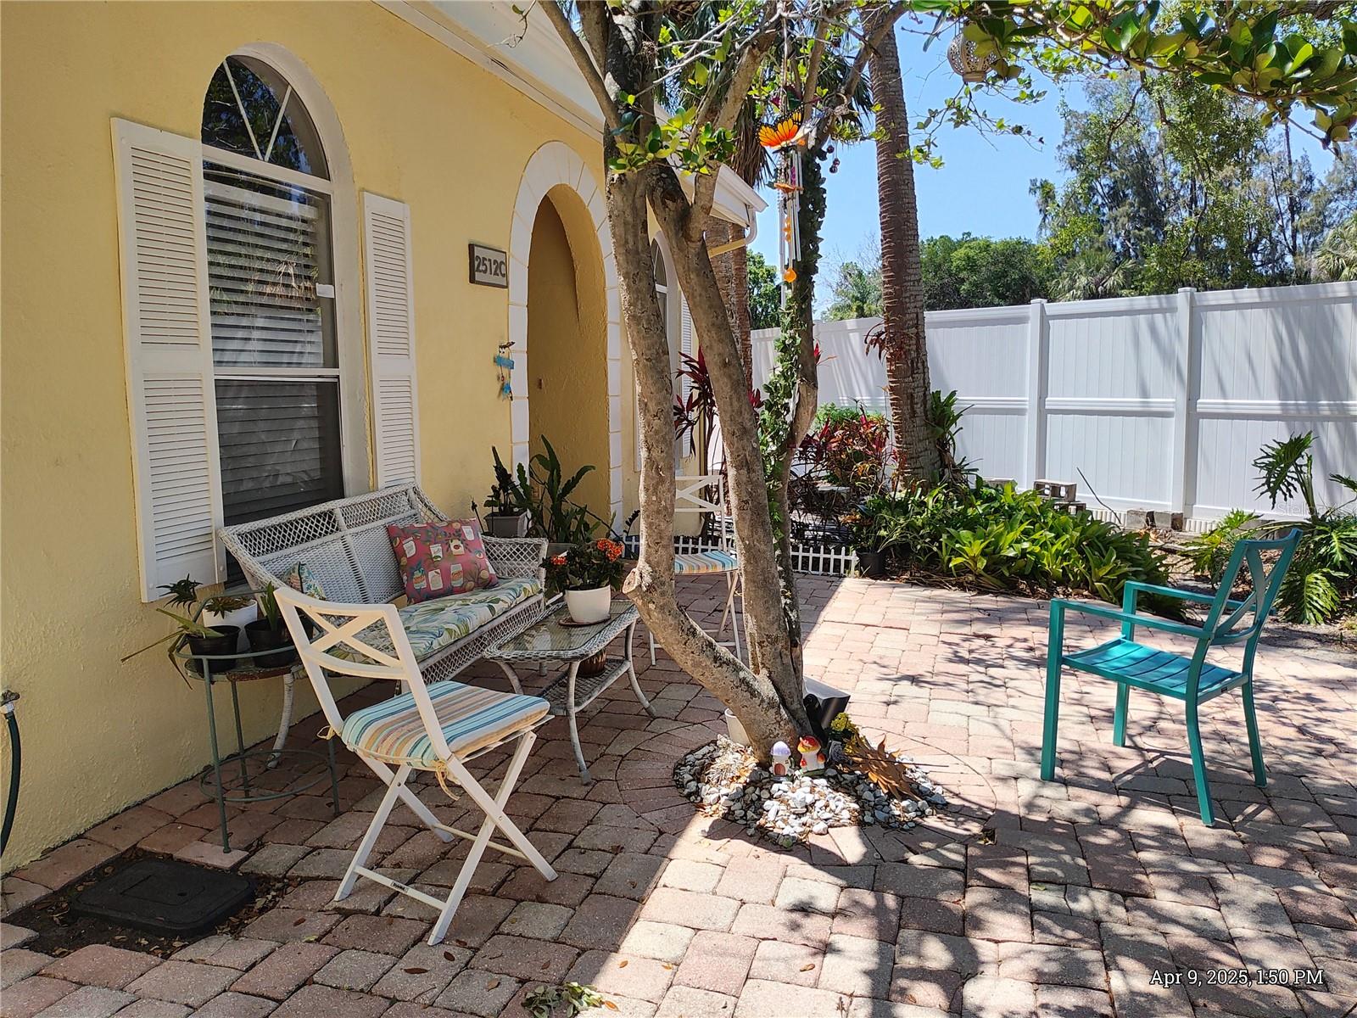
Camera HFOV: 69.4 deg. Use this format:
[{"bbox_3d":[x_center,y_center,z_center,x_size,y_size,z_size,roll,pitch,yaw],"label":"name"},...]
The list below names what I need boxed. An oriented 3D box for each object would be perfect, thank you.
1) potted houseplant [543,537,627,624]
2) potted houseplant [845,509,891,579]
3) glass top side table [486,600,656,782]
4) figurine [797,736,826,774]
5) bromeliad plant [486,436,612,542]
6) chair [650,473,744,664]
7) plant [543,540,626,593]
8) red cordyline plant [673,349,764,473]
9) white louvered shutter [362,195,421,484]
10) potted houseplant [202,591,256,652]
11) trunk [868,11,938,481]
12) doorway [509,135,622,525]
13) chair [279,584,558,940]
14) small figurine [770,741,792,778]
[{"bbox_3d":[-0.349,0.270,3.644,0.310,0.320,0.300,0,8,0],"label":"potted houseplant"},{"bbox_3d":[1.288,0.234,6.668,0.320,0.470,0.320,0,8,0],"label":"potted houseplant"},{"bbox_3d":[-0.385,0.650,3.690,0.381,0.457,0.796,2,8,15],"label":"glass top side table"},{"bbox_3d":[0.443,0.806,3.259,0.098,0.118,0.085,0,8,3],"label":"figurine"},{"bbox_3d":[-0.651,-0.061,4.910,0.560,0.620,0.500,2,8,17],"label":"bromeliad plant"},{"bbox_3d":[0.071,0.292,4.862,0.422,0.854,0.510,-1,8,-10],"label":"chair"},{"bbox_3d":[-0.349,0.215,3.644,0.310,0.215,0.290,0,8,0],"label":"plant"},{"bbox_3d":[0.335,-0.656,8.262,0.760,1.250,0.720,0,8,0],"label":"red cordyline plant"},{"bbox_3d":[-1.278,-0.626,4.406,0.033,1.482,0.340,2,8,17],"label":"white louvered shutter"},{"bbox_3d":[-1.359,0.345,2.946,0.165,0.180,0.165,0,8,0],"label":"potted houseplant"},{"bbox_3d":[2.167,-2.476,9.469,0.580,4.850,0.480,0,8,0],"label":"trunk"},{"bbox_3d":[-0.793,-0.896,6.398,0.272,2.807,1.768,2,8,17],"label":"doorway"},{"bbox_3d":[-0.637,0.586,2.462,0.405,0.838,0.550,5,9,34],"label":"chair"},{"bbox_3d":[0.345,0.838,3.329,0.072,0.113,0.072,1,8,10],"label":"small figurine"}]

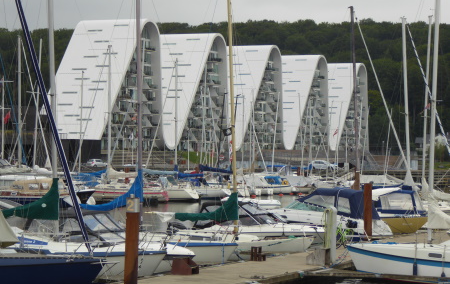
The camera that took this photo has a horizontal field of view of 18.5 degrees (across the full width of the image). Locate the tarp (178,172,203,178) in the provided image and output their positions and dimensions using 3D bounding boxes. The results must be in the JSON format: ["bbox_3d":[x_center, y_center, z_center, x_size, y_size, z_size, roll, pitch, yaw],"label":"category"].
[{"bbox_3d":[-3.176,3.055,128.040,2.600,0.580,0.380,0,0,27],"label":"tarp"}]

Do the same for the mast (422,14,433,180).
[{"bbox_3d":[12.364,-2.291,84.390,0.160,10.791,0.160,3,1,27],"label":"mast"}]

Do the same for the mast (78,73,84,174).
[{"bbox_3d":[-14.935,-1.808,143.560,0.150,10.971,0.150,2,1,27],"label":"mast"}]

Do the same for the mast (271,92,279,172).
[{"bbox_3d":[6.113,-1.068,166.840,0.150,9.994,0.150,5,2,27],"label":"mast"}]

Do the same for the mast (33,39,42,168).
[{"bbox_3d":[-18.729,-3.429,137.740,0.180,13.642,0.180,3,1,27],"label":"mast"}]

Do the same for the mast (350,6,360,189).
[{"bbox_3d":[6.658,-1.904,70.325,0.170,10.026,0.170,-3,-1,27],"label":"mast"}]

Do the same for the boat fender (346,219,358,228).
[{"bbox_3d":[5.822,3.745,63.050,0.500,0.360,0.340,0,0,27],"label":"boat fender"}]

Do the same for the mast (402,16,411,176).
[{"bbox_3d":[10.319,-2.083,78.085,0.170,9.831,0.170,-3,-1,27],"label":"mast"}]

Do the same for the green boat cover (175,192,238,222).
[{"bbox_3d":[-0.782,2.727,58.297,3.000,1.250,0.350,0,0,27],"label":"green boat cover"}]

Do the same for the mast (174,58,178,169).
[{"bbox_3d":[-4.510,-2.237,128.525,0.150,11.188,0.150,0,0,27],"label":"mast"}]

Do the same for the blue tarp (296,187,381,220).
[{"bbox_3d":[5.398,2.951,66.154,3.750,1.470,2.200,0,0,27],"label":"blue tarp"}]

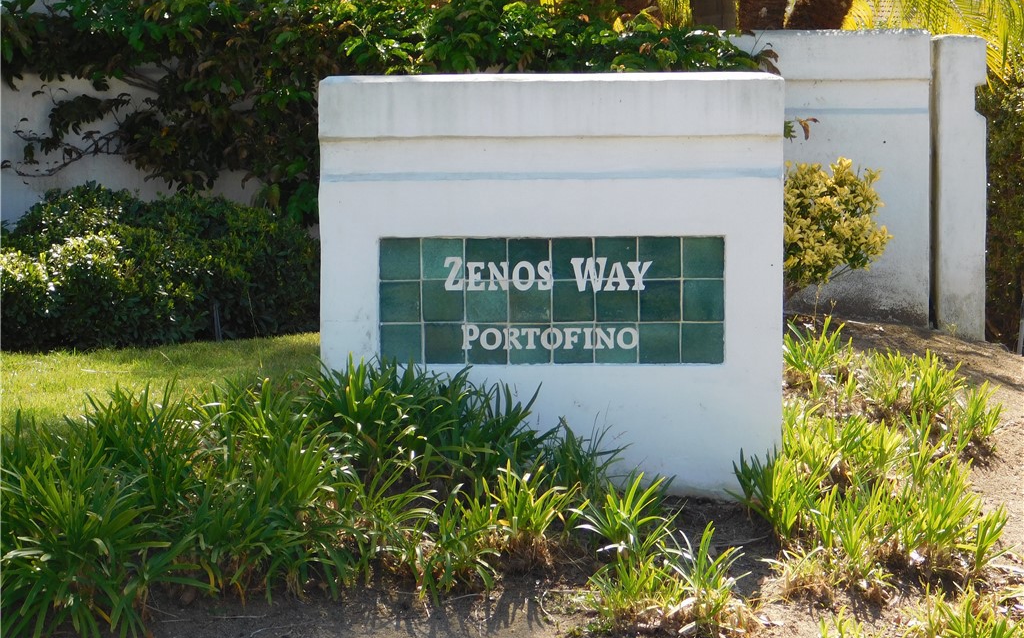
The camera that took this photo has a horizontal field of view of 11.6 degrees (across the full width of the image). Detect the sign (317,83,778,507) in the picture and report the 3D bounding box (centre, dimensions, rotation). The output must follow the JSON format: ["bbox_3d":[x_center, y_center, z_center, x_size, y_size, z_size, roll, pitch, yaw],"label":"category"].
[{"bbox_3d":[0.145,-0.136,18.520,1.677,1.527,0.650,0,5,0],"label":"sign"}]

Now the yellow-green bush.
[{"bbox_3d":[1.209,-0.349,21.300,0.784,0.669,0.750,0,5,0],"label":"yellow-green bush"}]

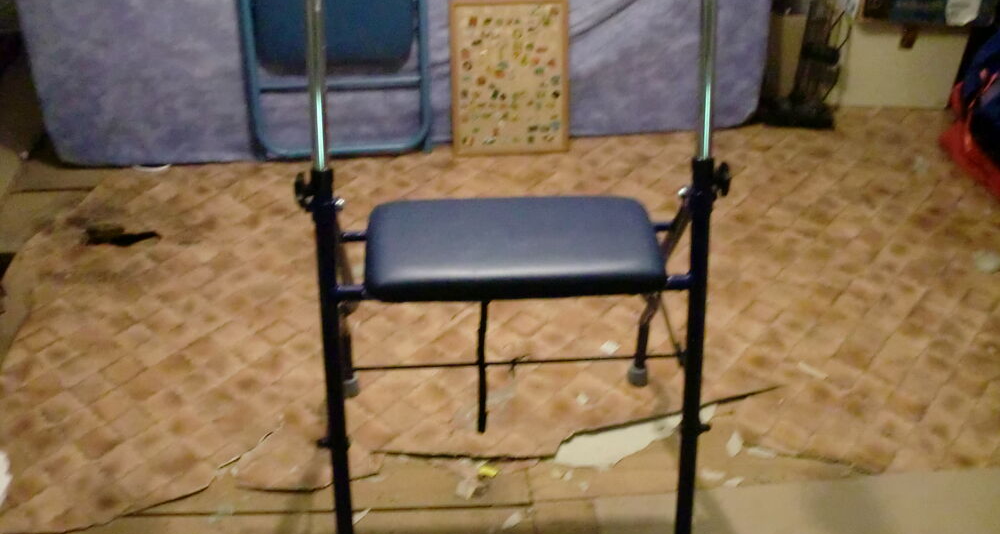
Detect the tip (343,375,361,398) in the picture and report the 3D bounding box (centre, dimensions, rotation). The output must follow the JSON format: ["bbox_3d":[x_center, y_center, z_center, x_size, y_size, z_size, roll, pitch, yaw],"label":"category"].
[{"bbox_3d":[-0.286,0.223,1.927,0.039,0.041,0.039,2,39,0],"label":"tip"}]

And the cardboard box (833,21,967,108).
[{"bbox_3d":[1.106,-0.654,2.906,0.315,0.255,0.330,1,39,-1],"label":"cardboard box"}]

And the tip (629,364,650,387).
[{"bbox_3d":[0.273,0.207,1.975,0.039,0.041,0.039,2,39,0],"label":"tip"}]

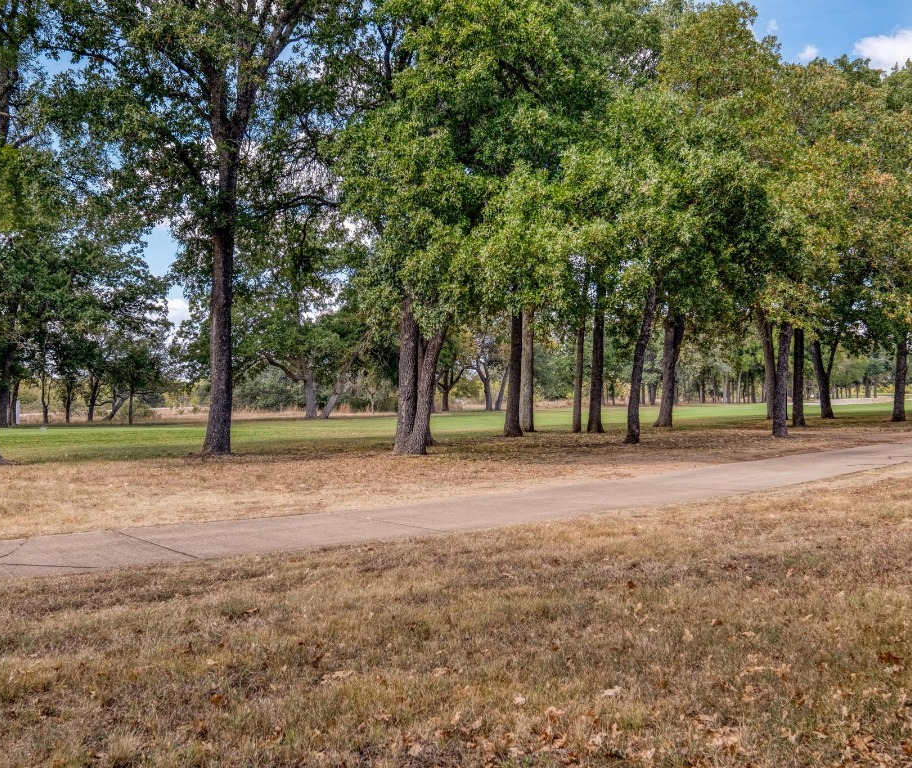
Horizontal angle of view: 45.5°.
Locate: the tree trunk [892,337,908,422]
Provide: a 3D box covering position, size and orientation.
[{"bbox_3d":[17.569,-0.178,43.000,0.582,3.399,0.512,0,0,0],"label":"tree trunk"}]

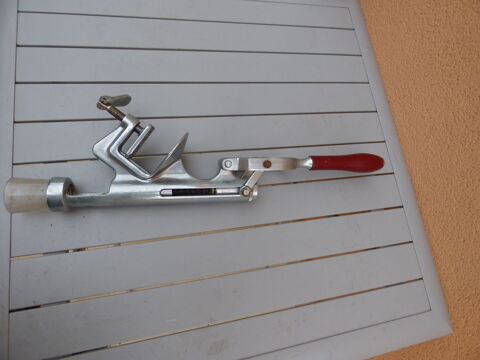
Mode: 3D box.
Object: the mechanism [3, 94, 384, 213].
[{"bbox_3d":[-0.021,-0.041,0.375,0.505,0.057,0.144,-2,77,-14],"label":"mechanism"}]

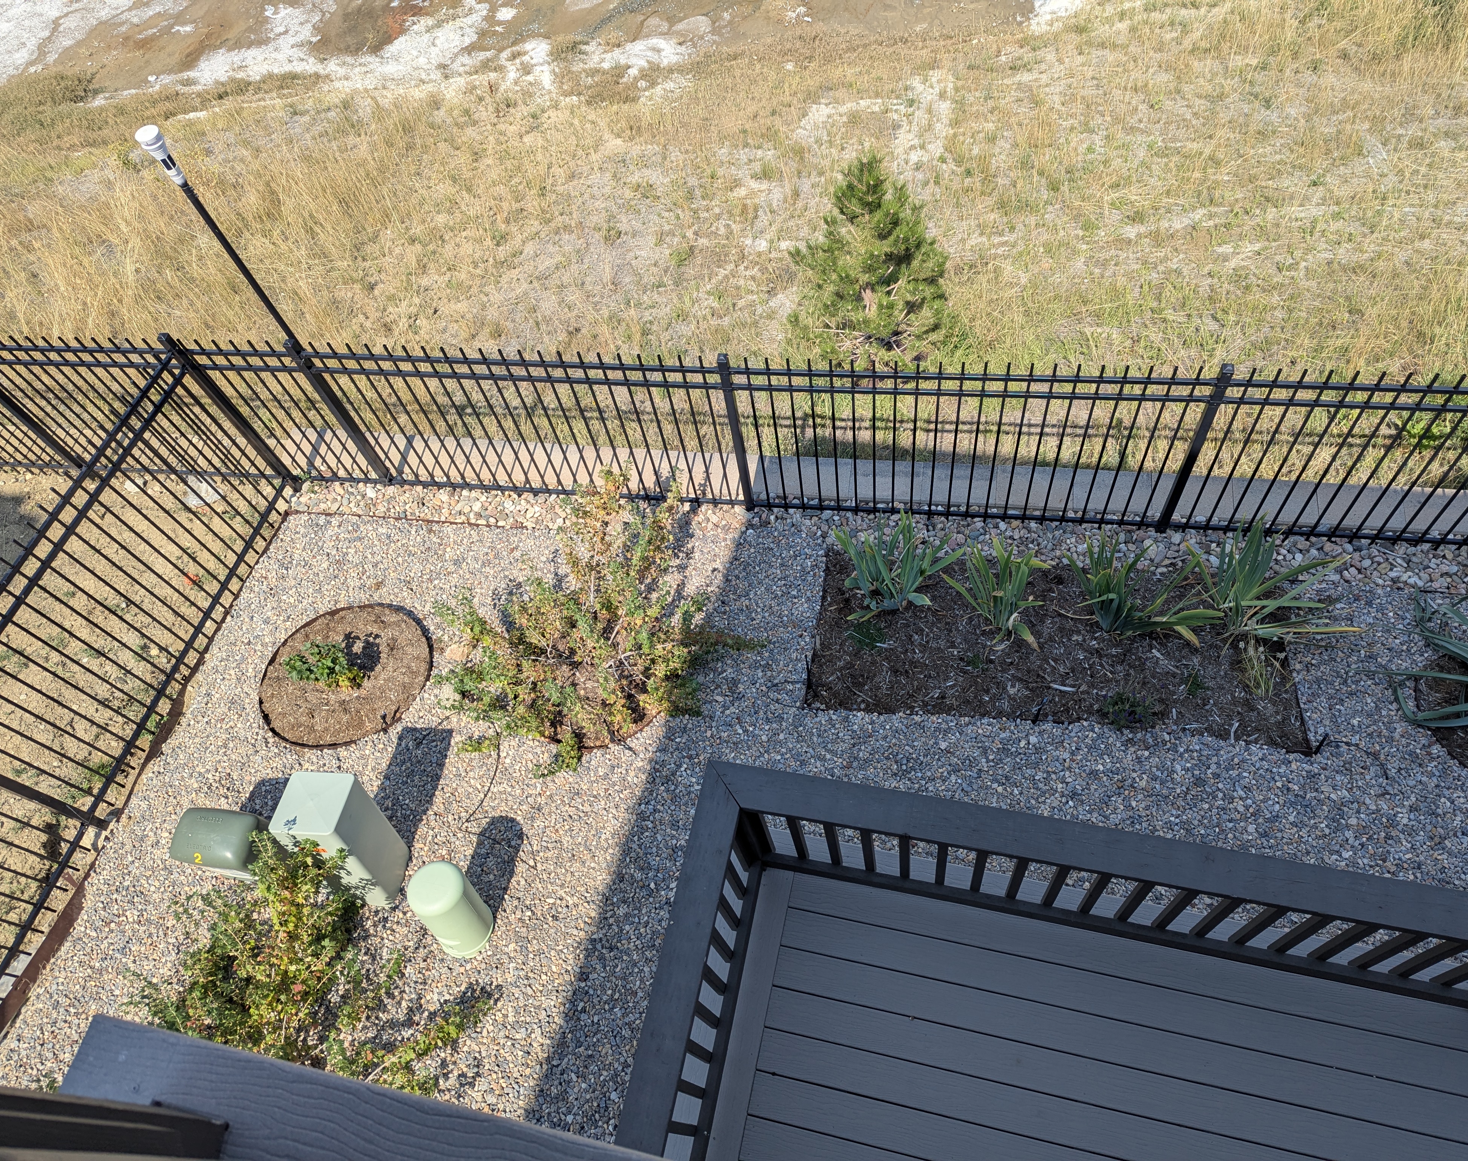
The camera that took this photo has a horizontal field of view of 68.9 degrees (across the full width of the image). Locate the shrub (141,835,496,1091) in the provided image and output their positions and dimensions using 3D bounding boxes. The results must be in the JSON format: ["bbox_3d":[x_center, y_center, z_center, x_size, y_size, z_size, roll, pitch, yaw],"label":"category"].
[{"bbox_3d":[-1.805,1.686,4.591,1.300,0.880,1.000,4,62,10],"label":"shrub"}]

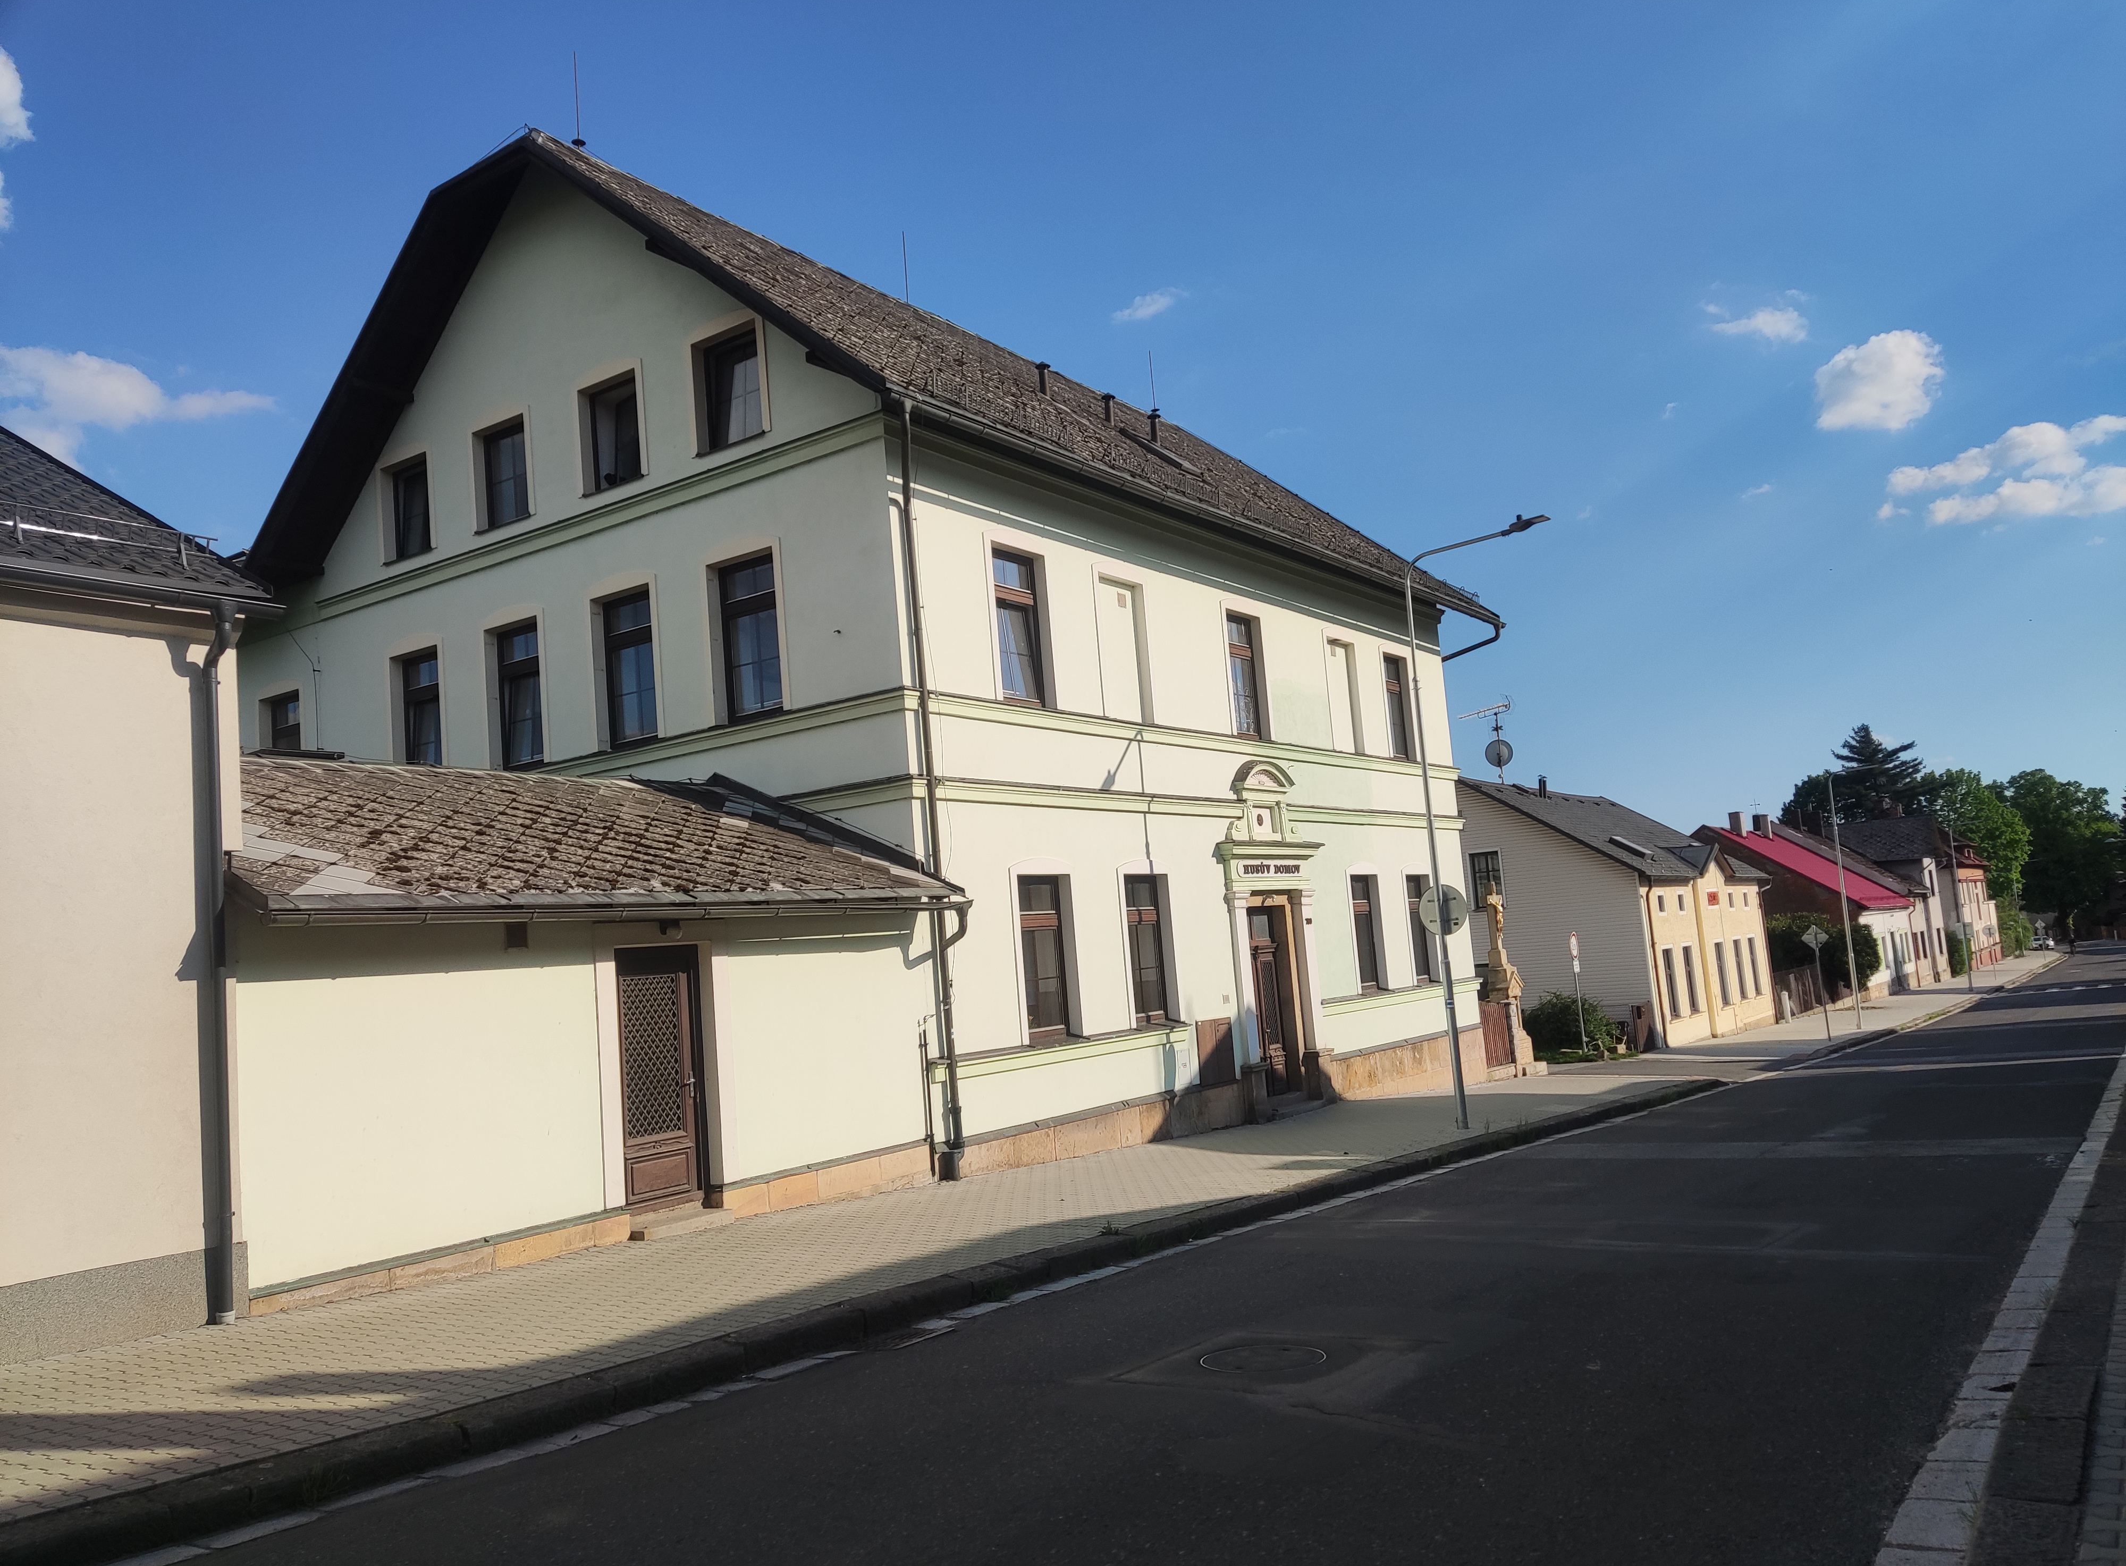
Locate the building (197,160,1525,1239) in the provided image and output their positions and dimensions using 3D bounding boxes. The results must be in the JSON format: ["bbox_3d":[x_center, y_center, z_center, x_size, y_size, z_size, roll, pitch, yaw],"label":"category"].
[{"bbox_3d":[-2.151,-1.447,28.484,14.400,15.300,20.000,-8,-8,35],"label":"building"}]

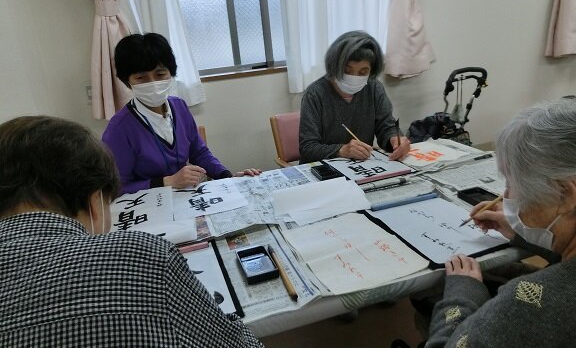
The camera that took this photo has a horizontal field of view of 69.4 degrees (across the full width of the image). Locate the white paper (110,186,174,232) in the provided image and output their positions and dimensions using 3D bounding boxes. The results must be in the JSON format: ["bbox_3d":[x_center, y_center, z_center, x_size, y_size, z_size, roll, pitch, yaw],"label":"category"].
[{"bbox_3d":[-0.525,0.117,1.451,0.243,0.008,0.333,-10,19,-15],"label":"white paper"}]

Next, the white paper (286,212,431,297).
[{"bbox_3d":[0.161,0.187,1.079,0.245,0.010,0.333,-10,20,-16],"label":"white paper"}]

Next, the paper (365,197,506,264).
[{"bbox_3d":[0.412,0.142,1.155,0.243,0.008,0.333,-10,19,-14],"label":"paper"}]

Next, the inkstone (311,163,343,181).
[{"bbox_3d":[0.147,-0.011,1.634,0.080,0.022,0.138,-10,19,-15],"label":"inkstone"}]

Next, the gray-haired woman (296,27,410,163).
[{"bbox_3d":[0.298,-0.004,1.859,0.480,1.180,0.650,-8,19,-10],"label":"gray-haired woman"}]

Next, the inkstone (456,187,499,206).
[{"bbox_3d":[0.593,0.080,1.249,0.082,0.022,0.136,-11,20,-18],"label":"inkstone"}]

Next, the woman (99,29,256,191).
[{"bbox_3d":[-0.431,0.091,1.701,0.580,1.240,0.650,-11,20,-17],"label":"woman"}]

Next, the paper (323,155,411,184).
[{"bbox_3d":[0.314,-0.039,1.708,0.243,0.008,0.333,-10,19,-14],"label":"paper"}]

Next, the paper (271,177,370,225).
[{"bbox_3d":[0.094,0.081,1.398,0.265,0.010,0.320,-9,19,-13],"label":"paper"}]

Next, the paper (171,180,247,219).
[{"bbox_3d":[-0.295,0.080,1.502,0.243,0.008,0.310,-10,20,-16],"label":"paper"}]

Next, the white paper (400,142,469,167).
[{"bbox_3d":[0.581,-0.096,1.787,0.250,0.010,0.280,-11,20,-17],"label":"white paper"}]

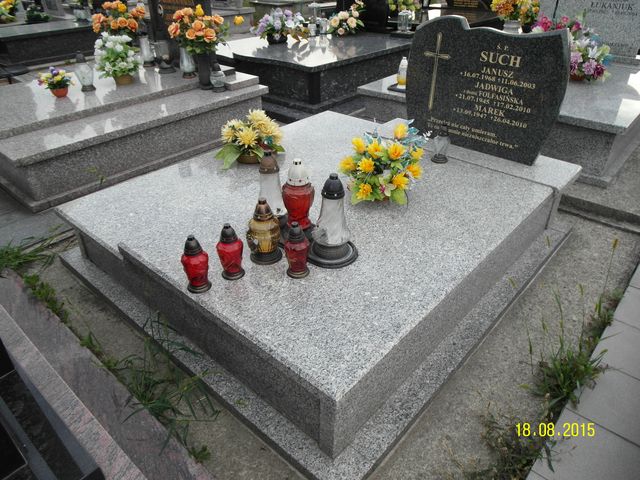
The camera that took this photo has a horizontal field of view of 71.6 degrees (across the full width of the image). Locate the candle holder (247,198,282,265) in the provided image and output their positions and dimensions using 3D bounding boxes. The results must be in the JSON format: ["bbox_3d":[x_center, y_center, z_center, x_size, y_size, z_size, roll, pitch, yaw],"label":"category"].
[{"bbox_3d":[-0.228,-0.042,1.802,0.138,0.275,0.138,-1,33,0],"label":"candle holder"}]

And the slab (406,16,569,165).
[{"bbox_3d":[0.971,-0.940,2.724,0.984,0.762,0.085,27,42,36],"label":"slab"}]

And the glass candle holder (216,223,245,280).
[{"bbox_3d":[-0.322,0.040,1.594,0.094,0.221,0.094,-1,32,0],"label":"glass candle holder"}]

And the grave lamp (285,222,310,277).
[{"bbox_3d":[-0.089,0.036,1.720,0.096,0.228,0.096,-1,33,0],"label":"grave lamp"}]

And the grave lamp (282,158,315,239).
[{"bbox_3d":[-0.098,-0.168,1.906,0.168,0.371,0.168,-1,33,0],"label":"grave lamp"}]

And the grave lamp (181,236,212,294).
[{"bbox_3d":[-0.431,0.081,1.530,0.092,0.222,0.092,-1,32,0],"label":"grave lamp"}]

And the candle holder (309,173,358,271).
[{"bbox_3d":[0.054,-0.092,1.785,0.205,0.371,0.205,-1,33,0],"label":"candle holder"}]

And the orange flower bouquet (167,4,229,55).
[{"bbox_3d":[-1.009,-1.734,3.655,0.461,0.372,0.431,25,40,35],"label":"orange flower bouquet"}]

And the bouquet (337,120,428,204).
[{"bbox_3d":[0.299,-0.360,2.087,0.402,0.323,0.382,-1,32,0],"label":"bouquet"}]

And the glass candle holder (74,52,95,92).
[{"bbox_3d":[-2.054,-1.465,3.859,0.160,0.295,0.160,25,41,35],"label":"glass candle holder"}]

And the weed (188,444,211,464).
[{"bbox_3d":[-0.380,0.680,1.400,0.070,0.055,0.070,25,41,35],"label":"weed"}]

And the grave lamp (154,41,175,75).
[{"bbox_3d":[-1.564,-1.850,4.473,0.170,0.270,0.170,25,41,35],"label":"grave lamp"}]

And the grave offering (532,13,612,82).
[{"bbox_3d":[2.008,-1.531,3.528,0.549,0.421,0.451,25,40,35],"label":"grave offering"}]

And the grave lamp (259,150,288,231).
[{"bbox_3d":[-0.203,-0.225,1.913,0.181,0.333,0.181,-1,32,0],"label":"grave lamp"}]

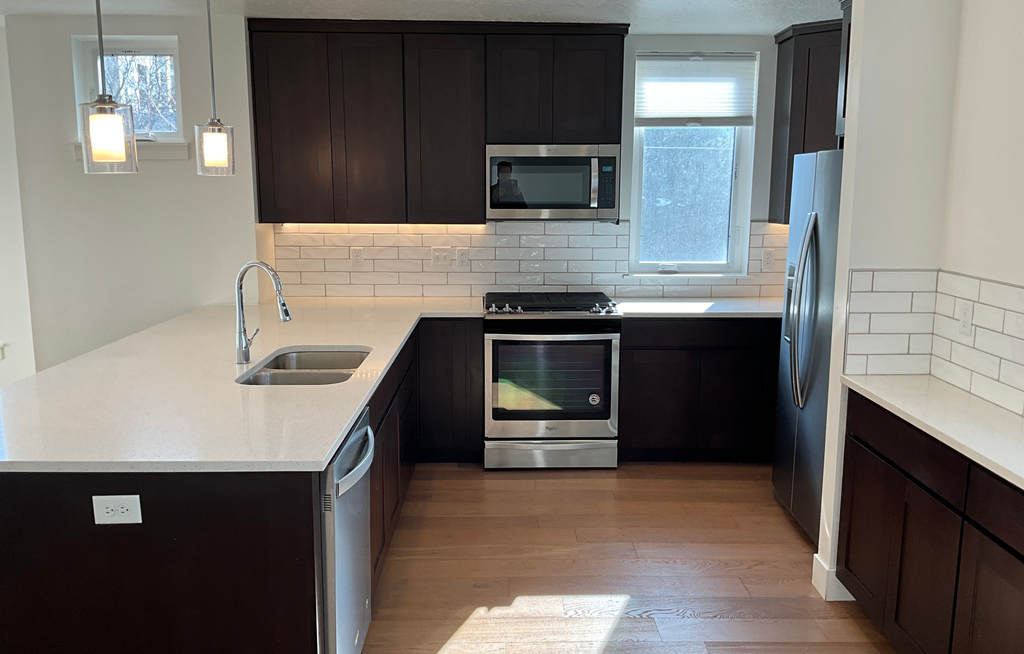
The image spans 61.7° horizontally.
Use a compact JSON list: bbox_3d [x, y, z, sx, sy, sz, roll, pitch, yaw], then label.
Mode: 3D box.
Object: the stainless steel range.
[{"bbox_3d":[0.227,0.311,5.153,0.762,0.945,0.690,0,10,0],"label":"stainless steel range"}]

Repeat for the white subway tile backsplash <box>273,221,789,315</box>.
[{"bbox_3d":[0.151,-0.421,5.393,3.290,0.495,0.016,0,10,0],"label":"white subway tile backsplash"}]

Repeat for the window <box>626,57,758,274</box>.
[{"bbox_3d":[1.123,-1.006,5.349,0.753,1.348,0.105,0,10,0],"label":"window"}]

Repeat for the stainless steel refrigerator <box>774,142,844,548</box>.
[{"bbox_3d":[1.717,0.102,3.936,0.800,1.775,0.910,0,10,0],"label":"stainless steel refrigerator"}]

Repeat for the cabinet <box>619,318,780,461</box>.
[{"bbox_3d":[1.078,0.333,5.211,0.934,0.885,0.620,0,10,0],"label":"cabinet"}]

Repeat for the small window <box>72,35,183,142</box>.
[{"bbox_3d":[-2.188,-1.362,4.944,0.603,0.593,0.115,0,10,0],"label":"small window"}]

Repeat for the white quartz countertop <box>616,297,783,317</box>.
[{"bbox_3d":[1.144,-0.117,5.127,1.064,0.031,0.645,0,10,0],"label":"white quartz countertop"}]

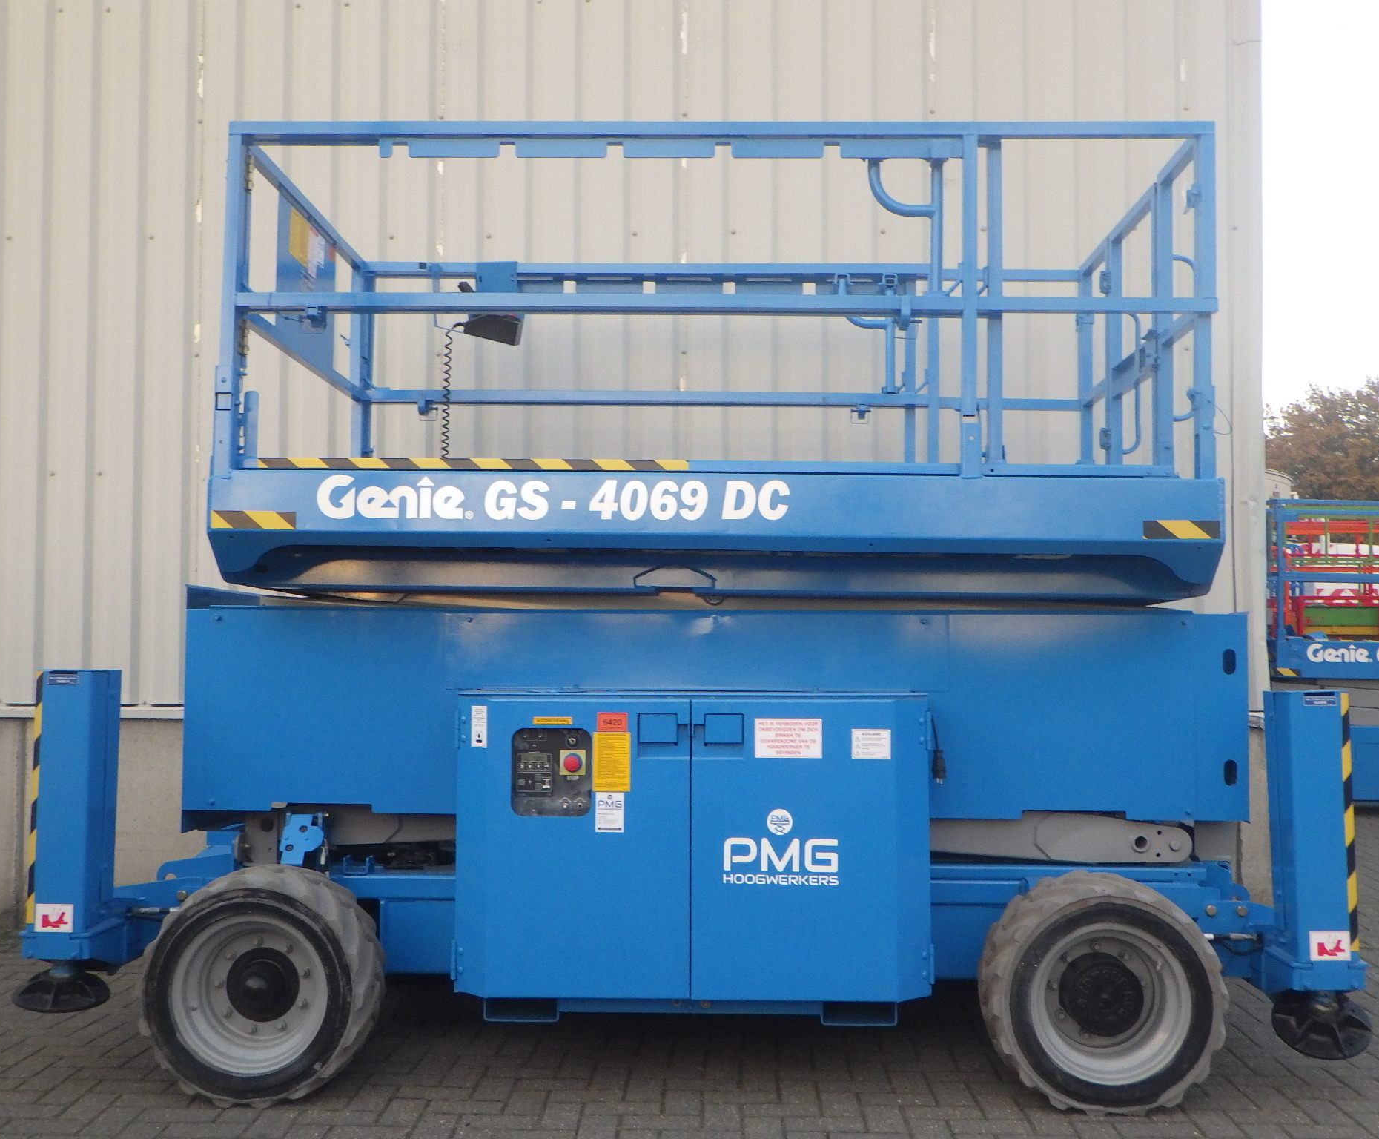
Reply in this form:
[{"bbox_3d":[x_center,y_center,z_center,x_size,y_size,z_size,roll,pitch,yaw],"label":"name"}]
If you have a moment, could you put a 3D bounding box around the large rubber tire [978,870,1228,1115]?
[{"bbox_3d":[1.121,1.164,4.098,0.632,0.632,0.300,0,-5,1],"label":"large rubber tire"}]

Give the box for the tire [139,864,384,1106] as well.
[{"bbox_3d":[-1.169,1.148,4.134,0.632,0.632,0.300,0,-5,1],"label":"tire"}]

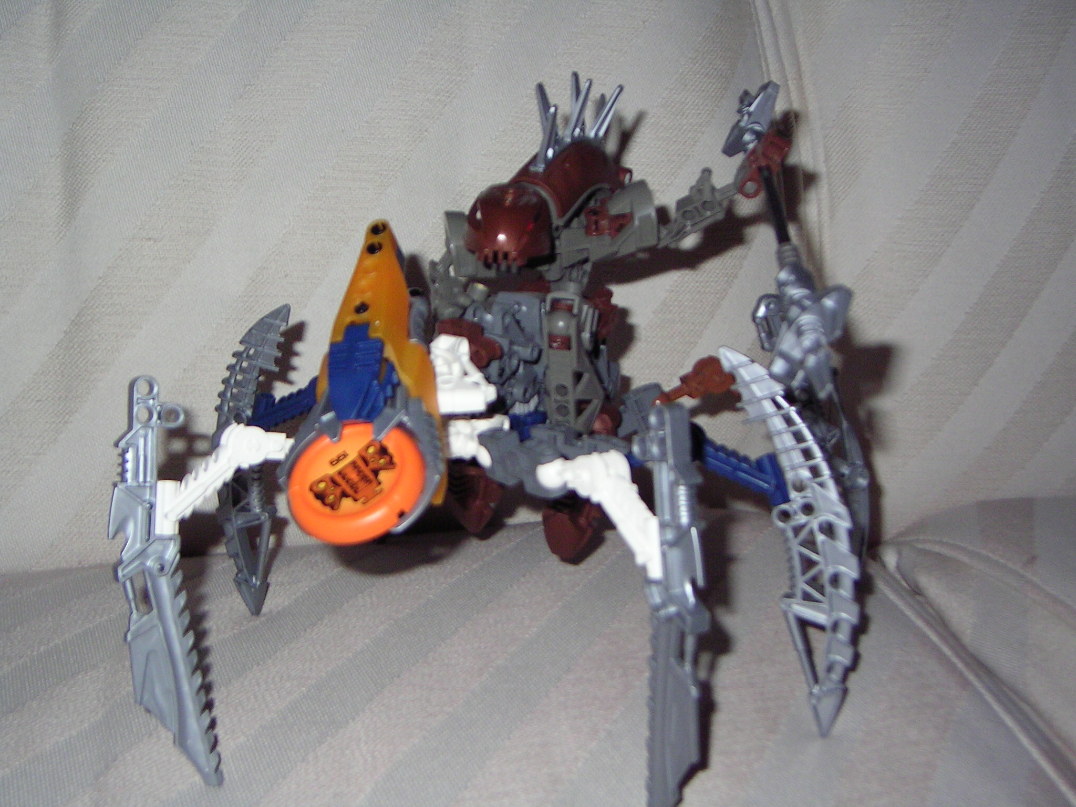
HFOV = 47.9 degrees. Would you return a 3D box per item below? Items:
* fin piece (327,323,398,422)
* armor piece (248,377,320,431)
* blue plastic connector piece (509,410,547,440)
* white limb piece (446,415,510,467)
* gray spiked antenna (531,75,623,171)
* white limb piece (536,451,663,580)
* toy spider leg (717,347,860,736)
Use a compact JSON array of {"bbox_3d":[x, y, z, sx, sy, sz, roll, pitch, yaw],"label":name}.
[{"bbox_3d":[-0.053,-0.009,0.364,0.021,0.011,0.032,-6,57,15],"label":"fin piece"},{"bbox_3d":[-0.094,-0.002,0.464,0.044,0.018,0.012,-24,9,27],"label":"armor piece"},{"bbox_3d":[-0.004,0.008,0.424,0.014,0.011,0.012,5,21,20],"label":"blue plastic connector piece"},{"bbox_3d":[-0.021,0.012,0.403,0.020,0.017,0.018,5,21,20],"label":"white limb piece"},{"bbox_3d":[0.016,-0.112,0.485,0.030,0.034,0.038,9,23,30],"label":"gray spiked antenna"},{"bbox_3d":[0.021,0.028,0.362,0.017,0.028,0.071,35,-2,-32],"label":"white limb piece"},{"bbox_3d":[0.081,0.041,0.373,0.026,0.124,0.012,-11,9,14],"label":"toy spider leg"}]

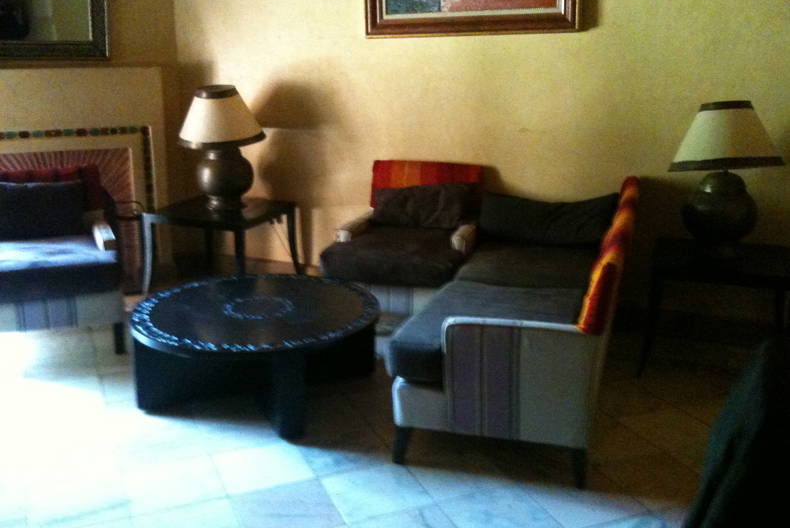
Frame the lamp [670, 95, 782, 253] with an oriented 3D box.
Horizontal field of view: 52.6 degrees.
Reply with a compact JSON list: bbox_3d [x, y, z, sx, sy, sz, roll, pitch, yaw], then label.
[{"bbox_3d":[1.513,-0.384,3.669,0.496,0.716,0.496,0,15,0],"label":"lamp"}]

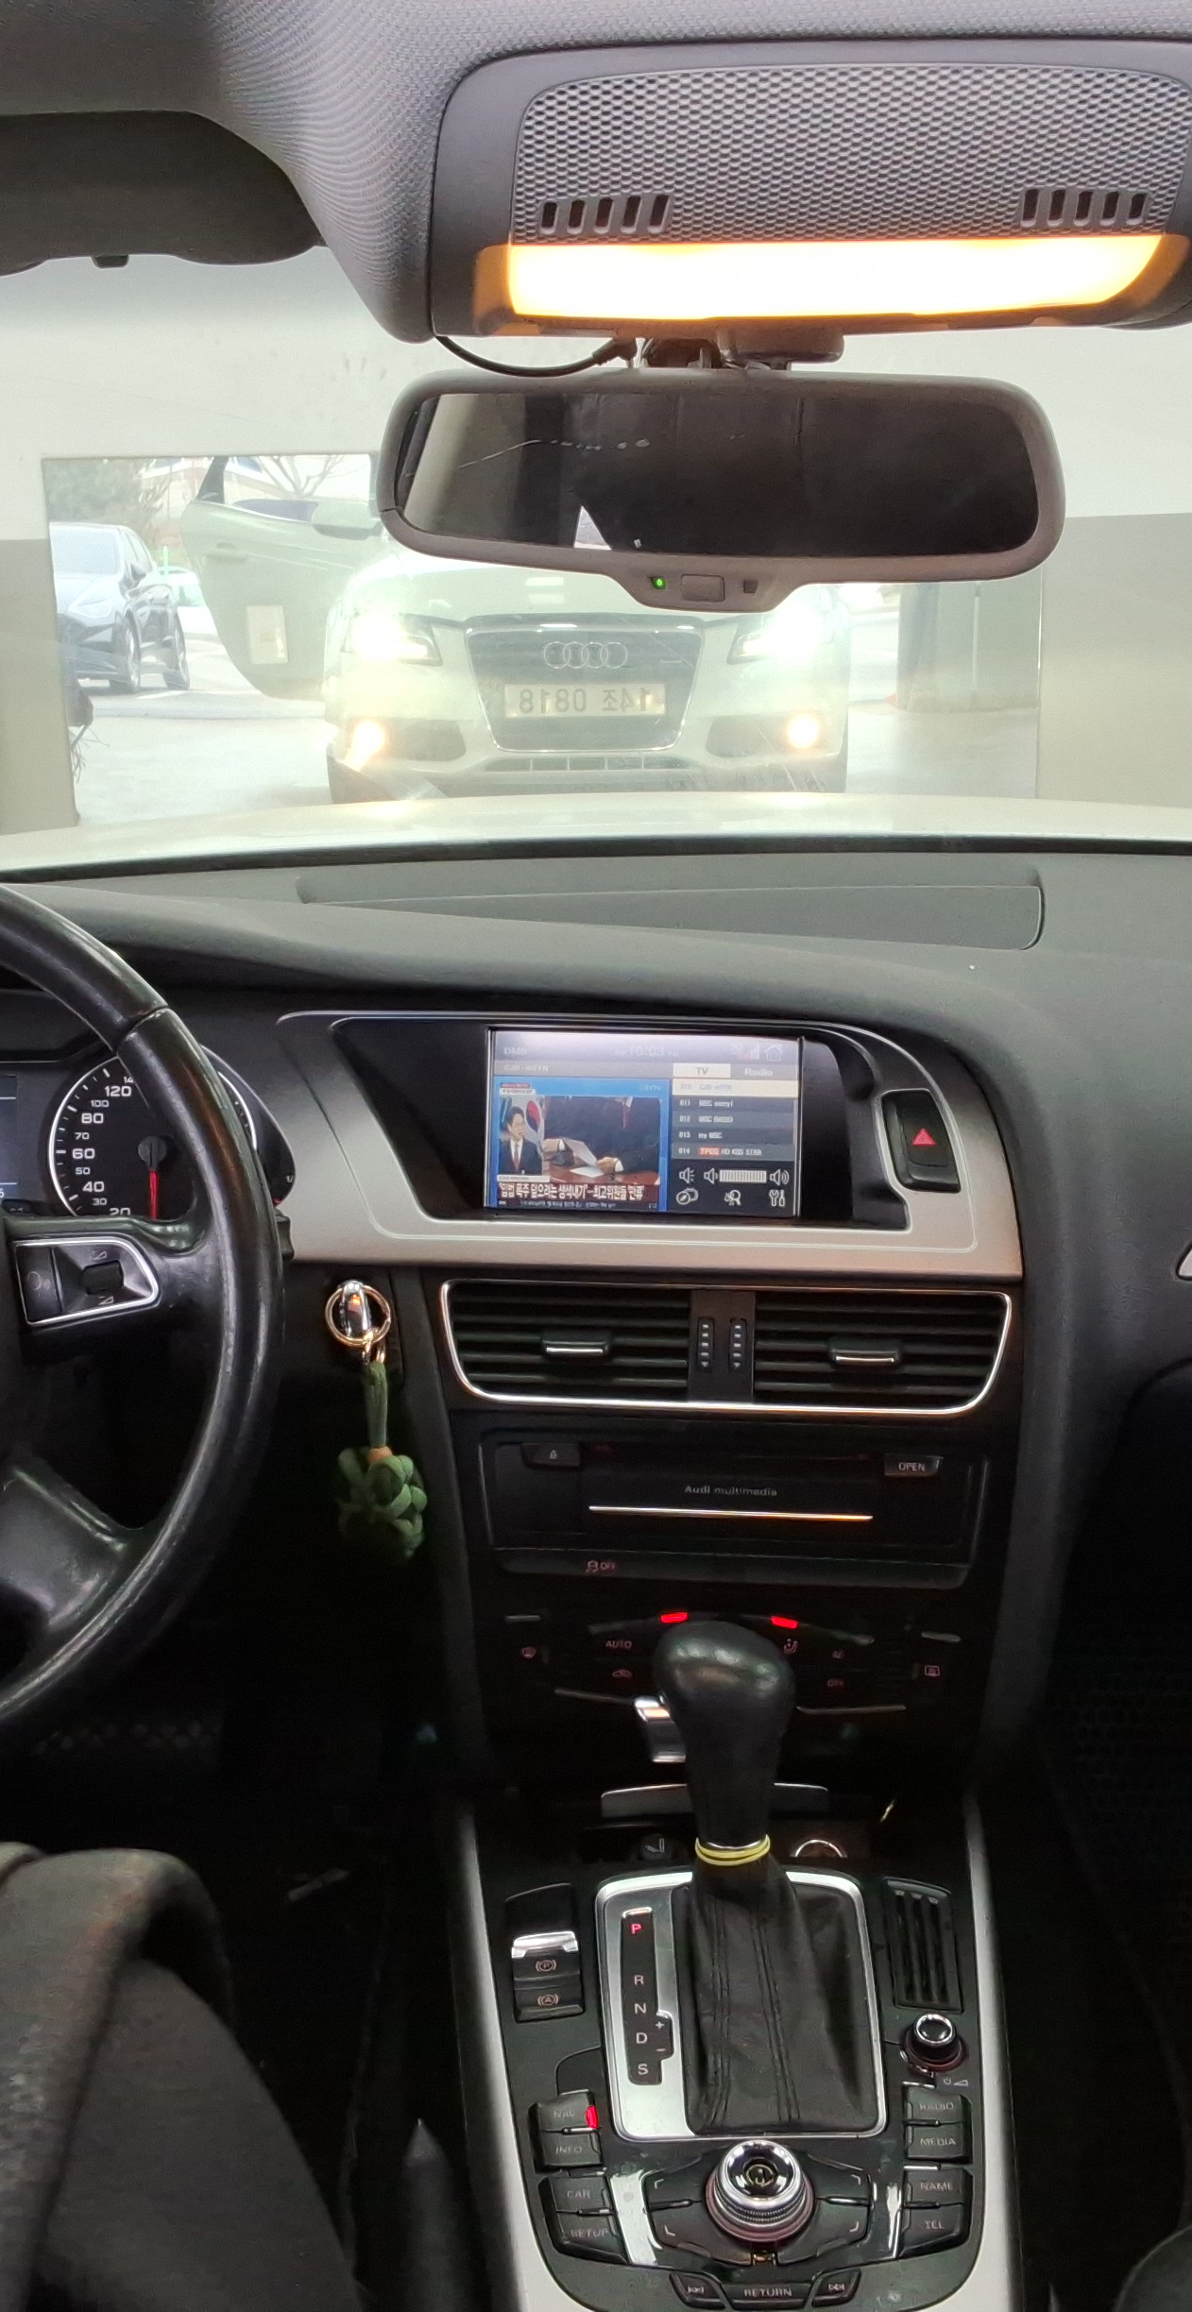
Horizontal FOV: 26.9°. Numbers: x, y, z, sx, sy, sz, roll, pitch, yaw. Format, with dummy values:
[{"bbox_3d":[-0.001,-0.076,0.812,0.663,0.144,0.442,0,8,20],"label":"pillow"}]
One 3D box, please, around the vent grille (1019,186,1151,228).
[{"bbox_3d":[0.141,-0.275,0.719,0.038,0.006,0.018,-2,-15,-2],"label":"vent grille"}]

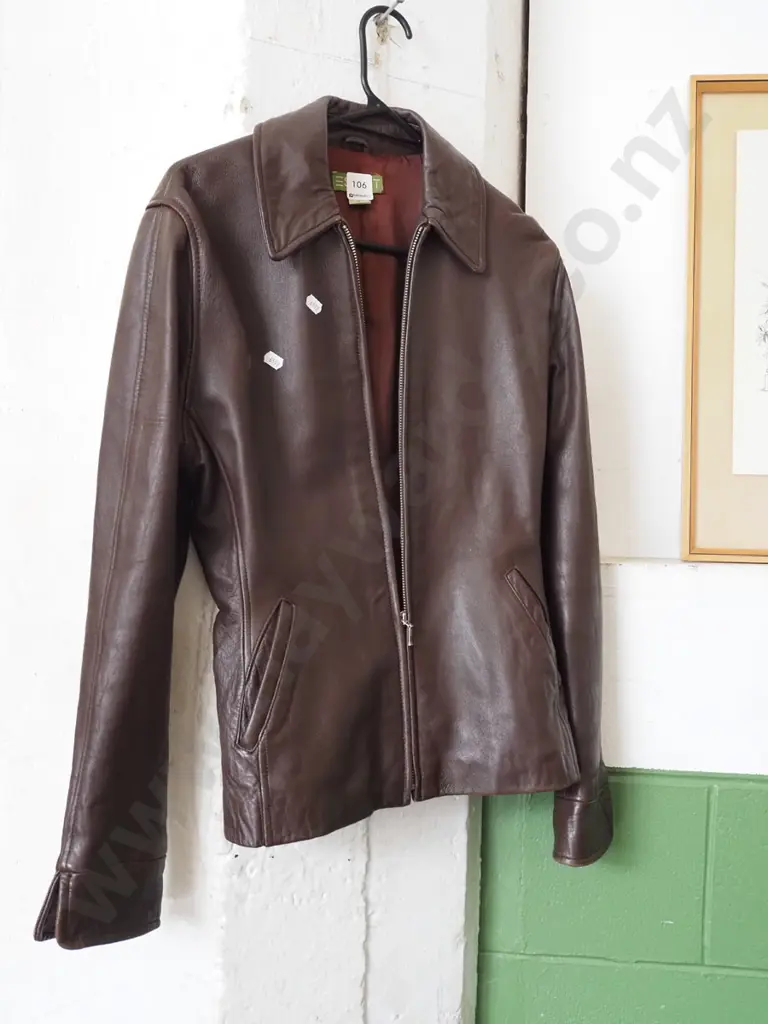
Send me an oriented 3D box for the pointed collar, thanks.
[{"bbox_3d":[-0.015,-0.302,0.970,0.210,0.168,0.120,1,1,-22],"label":"pointed collar"}]

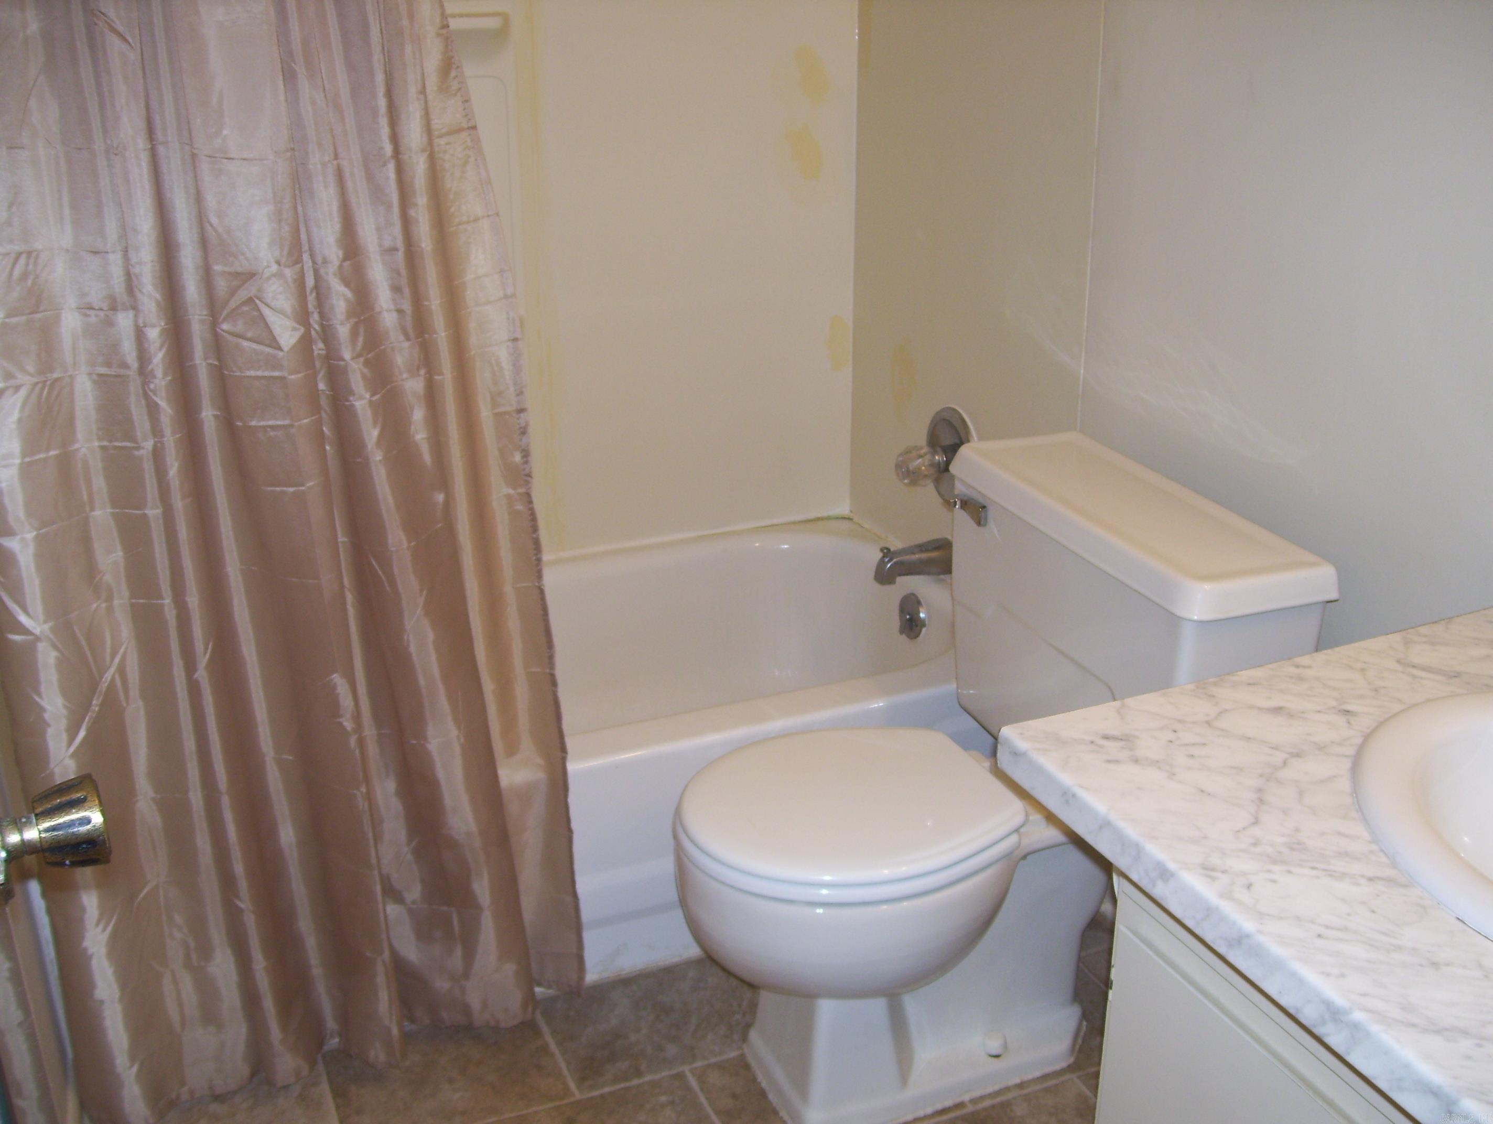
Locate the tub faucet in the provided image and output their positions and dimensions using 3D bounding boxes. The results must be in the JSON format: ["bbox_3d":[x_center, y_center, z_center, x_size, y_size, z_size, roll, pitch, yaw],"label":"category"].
[{"bbox_3d":[0.289,-0.001,2.727,0.146,0.075,0.056,-10,25,-21],"label":"tub faucet"}]

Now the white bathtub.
[{"bbox_3d":[-0.349,0.327,2.607,1.520,0.385,0.742,-10,25,-21],"label":"white bathtub"}]

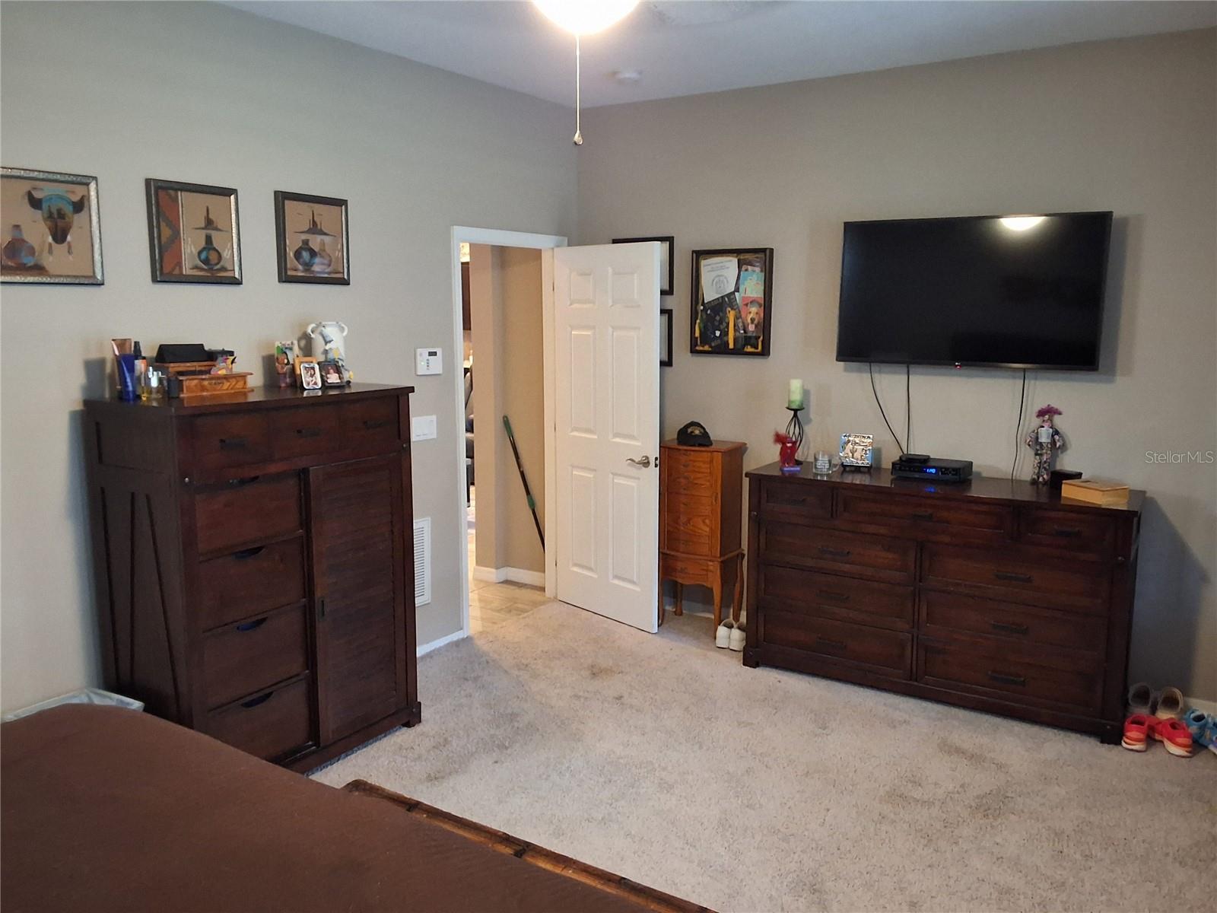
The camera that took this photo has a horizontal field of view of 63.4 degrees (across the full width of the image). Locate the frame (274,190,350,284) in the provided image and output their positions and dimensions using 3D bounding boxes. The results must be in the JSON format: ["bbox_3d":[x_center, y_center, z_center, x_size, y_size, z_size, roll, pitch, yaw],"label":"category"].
[{"bbox_3d":[-1.232,-0.905,4.119,0.025,0.365,0.357,6,11,32],"label":"frame"}]

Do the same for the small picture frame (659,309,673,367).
[{"bbox_3d":[0.193,-0.667,5.534,0.390,0.315,0.030,5,10,32],"label":"small picture frame"}]

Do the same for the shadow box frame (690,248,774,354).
[{"bbox_3d":[0.659,-0.821,5.290,0.453,0.562,0.055,6,11,32],"label":"shadow box frame"}]

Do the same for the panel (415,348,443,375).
[{"bbox_3d":[-0.868,-0.460,4.767,0.028,0.122,0.155,6,11,32],"label":"panel"}]

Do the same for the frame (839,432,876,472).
[{"bbox_3d":[1.175,-0.014,4.677,0.155,0.178,0.090,5,10,32],"label":"frame"}]

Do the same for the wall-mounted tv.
[{"bbox_3d":[1.602,-0.734,4.410,1.135,0.650,0.080,5,10,32],"label":"wall-mounted tv"}]

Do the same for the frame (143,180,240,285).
[{"bbox_3d":[-1.504,-0.808,3.588,0.030,0.352,0.378,5,10,32],"label":"frame"}]

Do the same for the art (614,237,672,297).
[{"bbox_3d":[0.195,-1.073,5.567,0.386,0.319,0.020,6,11,32],"label":"art"}]

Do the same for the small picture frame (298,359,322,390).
[{"bbox_3d":[-1.178,-0.315,3.898,0.071,0.105,0.025,-6,-2,-32],"label":"small picture frame"}]

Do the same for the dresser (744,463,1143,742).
[{"bbox_3d":[1.470,0.583,4.487,1.640,0.947,0.485,5,10,32],"label":"dresser"}]

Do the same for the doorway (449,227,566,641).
[{"bbox_3d":[-0.550,-0.160,5.454,0.140,2.107,1.002,6,11,32],"label":"doorway"}]

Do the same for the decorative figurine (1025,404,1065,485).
[{"bbox_3d":[1.923,-0.053,4.349,0.150,0.355,0.090,5,10,32],"label":"decorative figurine"}]

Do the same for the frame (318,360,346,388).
[{"bbox_3d":[-1.143,-0.337,4.046,0.025,0.106,0.091,-18,-6,44],"label":"frame"}]

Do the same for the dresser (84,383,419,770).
[{"bbox_3d":[-1.266,0.462,3.717,0.490,1.400,1.070,5,10,32],"label":"dresser"}]

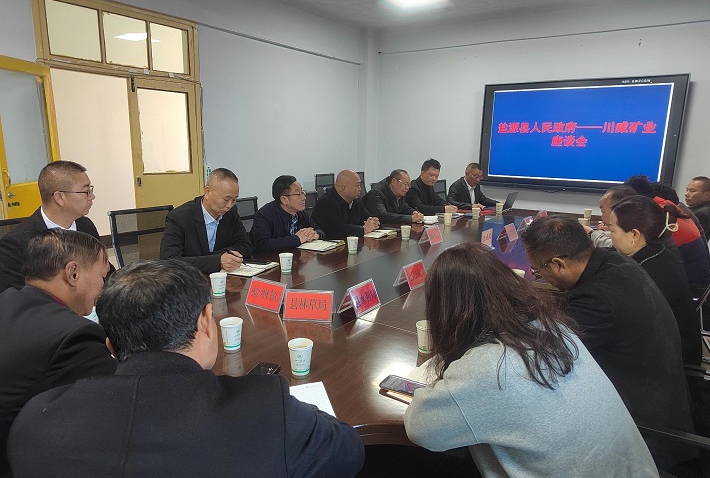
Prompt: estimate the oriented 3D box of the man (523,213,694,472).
[{"bbox_3d":[0.829,0.514,1.788,0.740,1.220,0.540,8,14,30],"label":"man"}]

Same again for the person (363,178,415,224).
[{"bbox_3d":[0.369,-0.081,4.679,0.740,1.240,0.570,10,14,35],"label":"person"}]

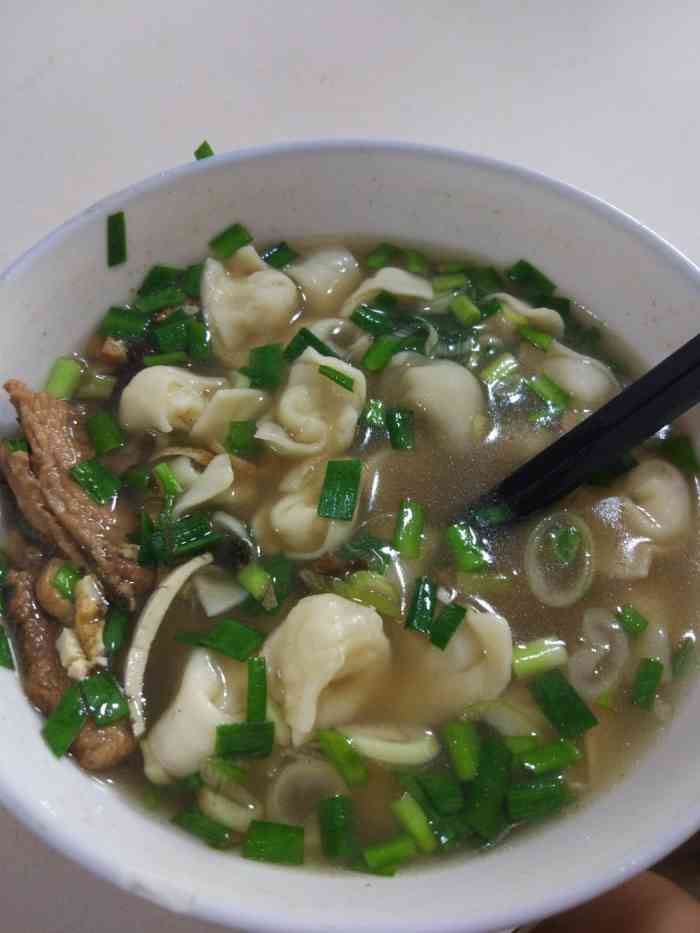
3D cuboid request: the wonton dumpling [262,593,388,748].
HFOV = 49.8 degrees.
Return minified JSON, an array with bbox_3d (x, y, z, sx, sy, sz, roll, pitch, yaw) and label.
[{"bbox_3d":[-0.005,0.046,0.173,0.029,0.024,0.034,6,58,2],"label":"wonton dumpling"}]

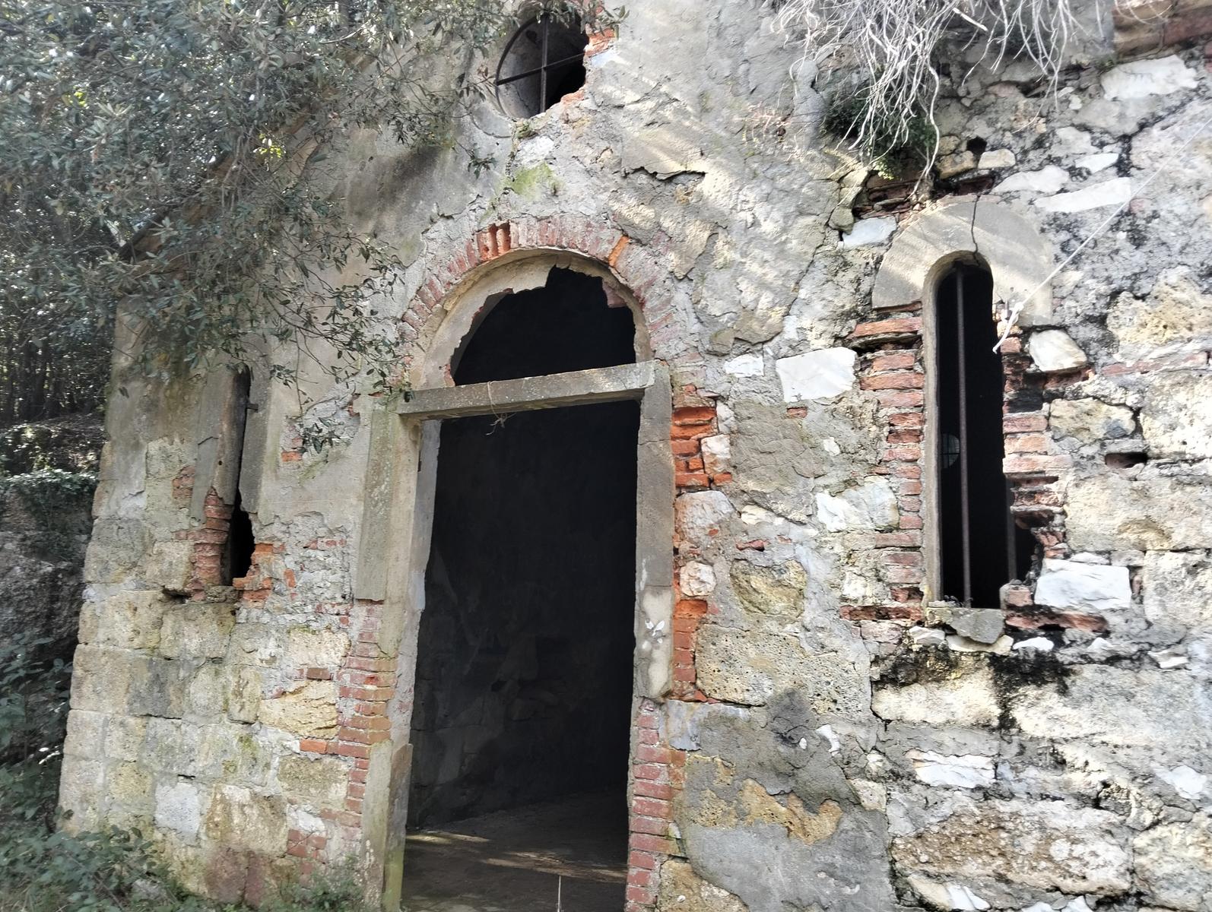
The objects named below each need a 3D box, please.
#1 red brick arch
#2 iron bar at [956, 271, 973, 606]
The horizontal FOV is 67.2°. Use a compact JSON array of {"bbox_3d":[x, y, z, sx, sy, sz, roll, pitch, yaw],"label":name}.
[{"bbox_3d":[-0.258,-0.713,4.240,1.585,0.785,0.240,-4,-13,27],"label":"red brick arch"},{"bbox_3d":[1.280,-0.086,3.262,0.020,1.238,0.020,-3,-12,27],"label":"iron bar"}]

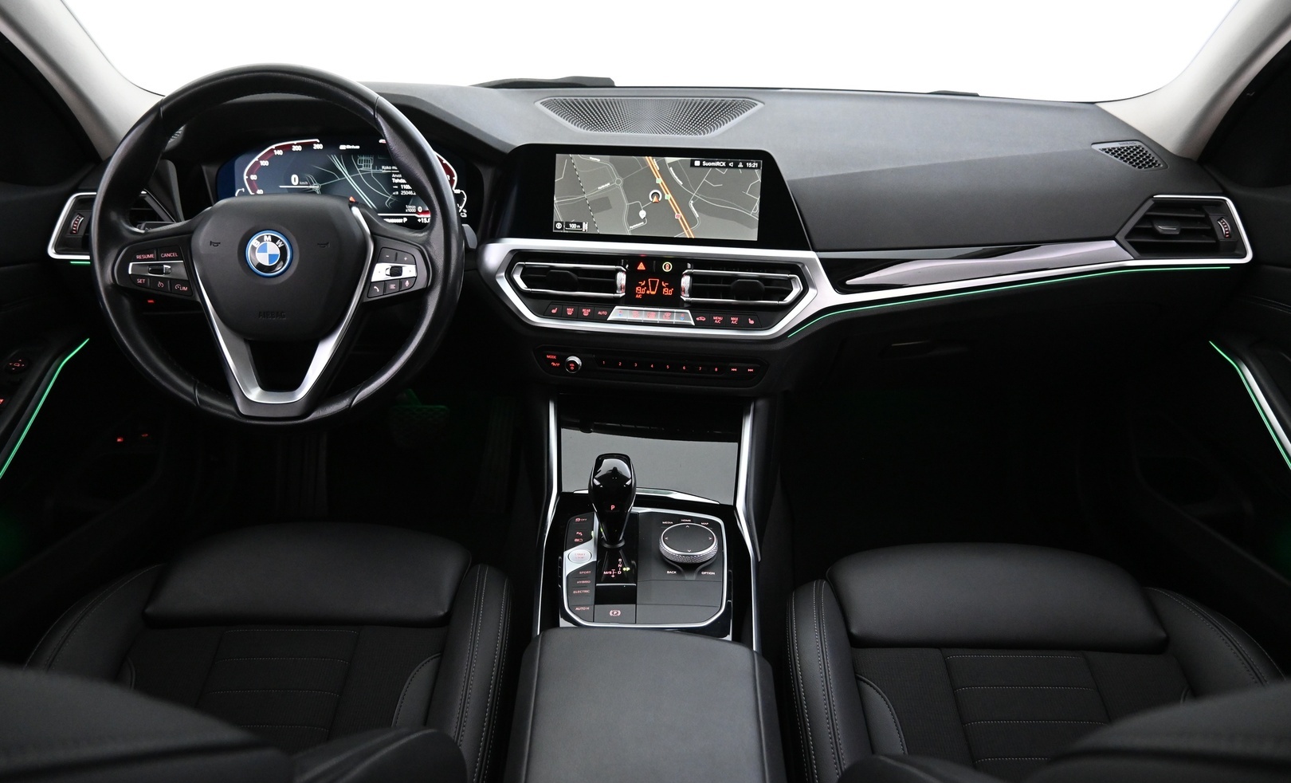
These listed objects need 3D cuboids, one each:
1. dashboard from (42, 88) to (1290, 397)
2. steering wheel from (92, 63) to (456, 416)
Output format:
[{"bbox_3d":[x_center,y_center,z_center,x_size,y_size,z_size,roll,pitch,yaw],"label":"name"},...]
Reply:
[{"bbox_3d":[0.010,-0.243,1.238,1.440,0.330,0.560,0,23,0],"label":"dashboard"},{"bbox_3d":[-0.378,-0.150,0.902,0.372,0.368,0.105,0,-1,-2],"label":"steering wheel"}]

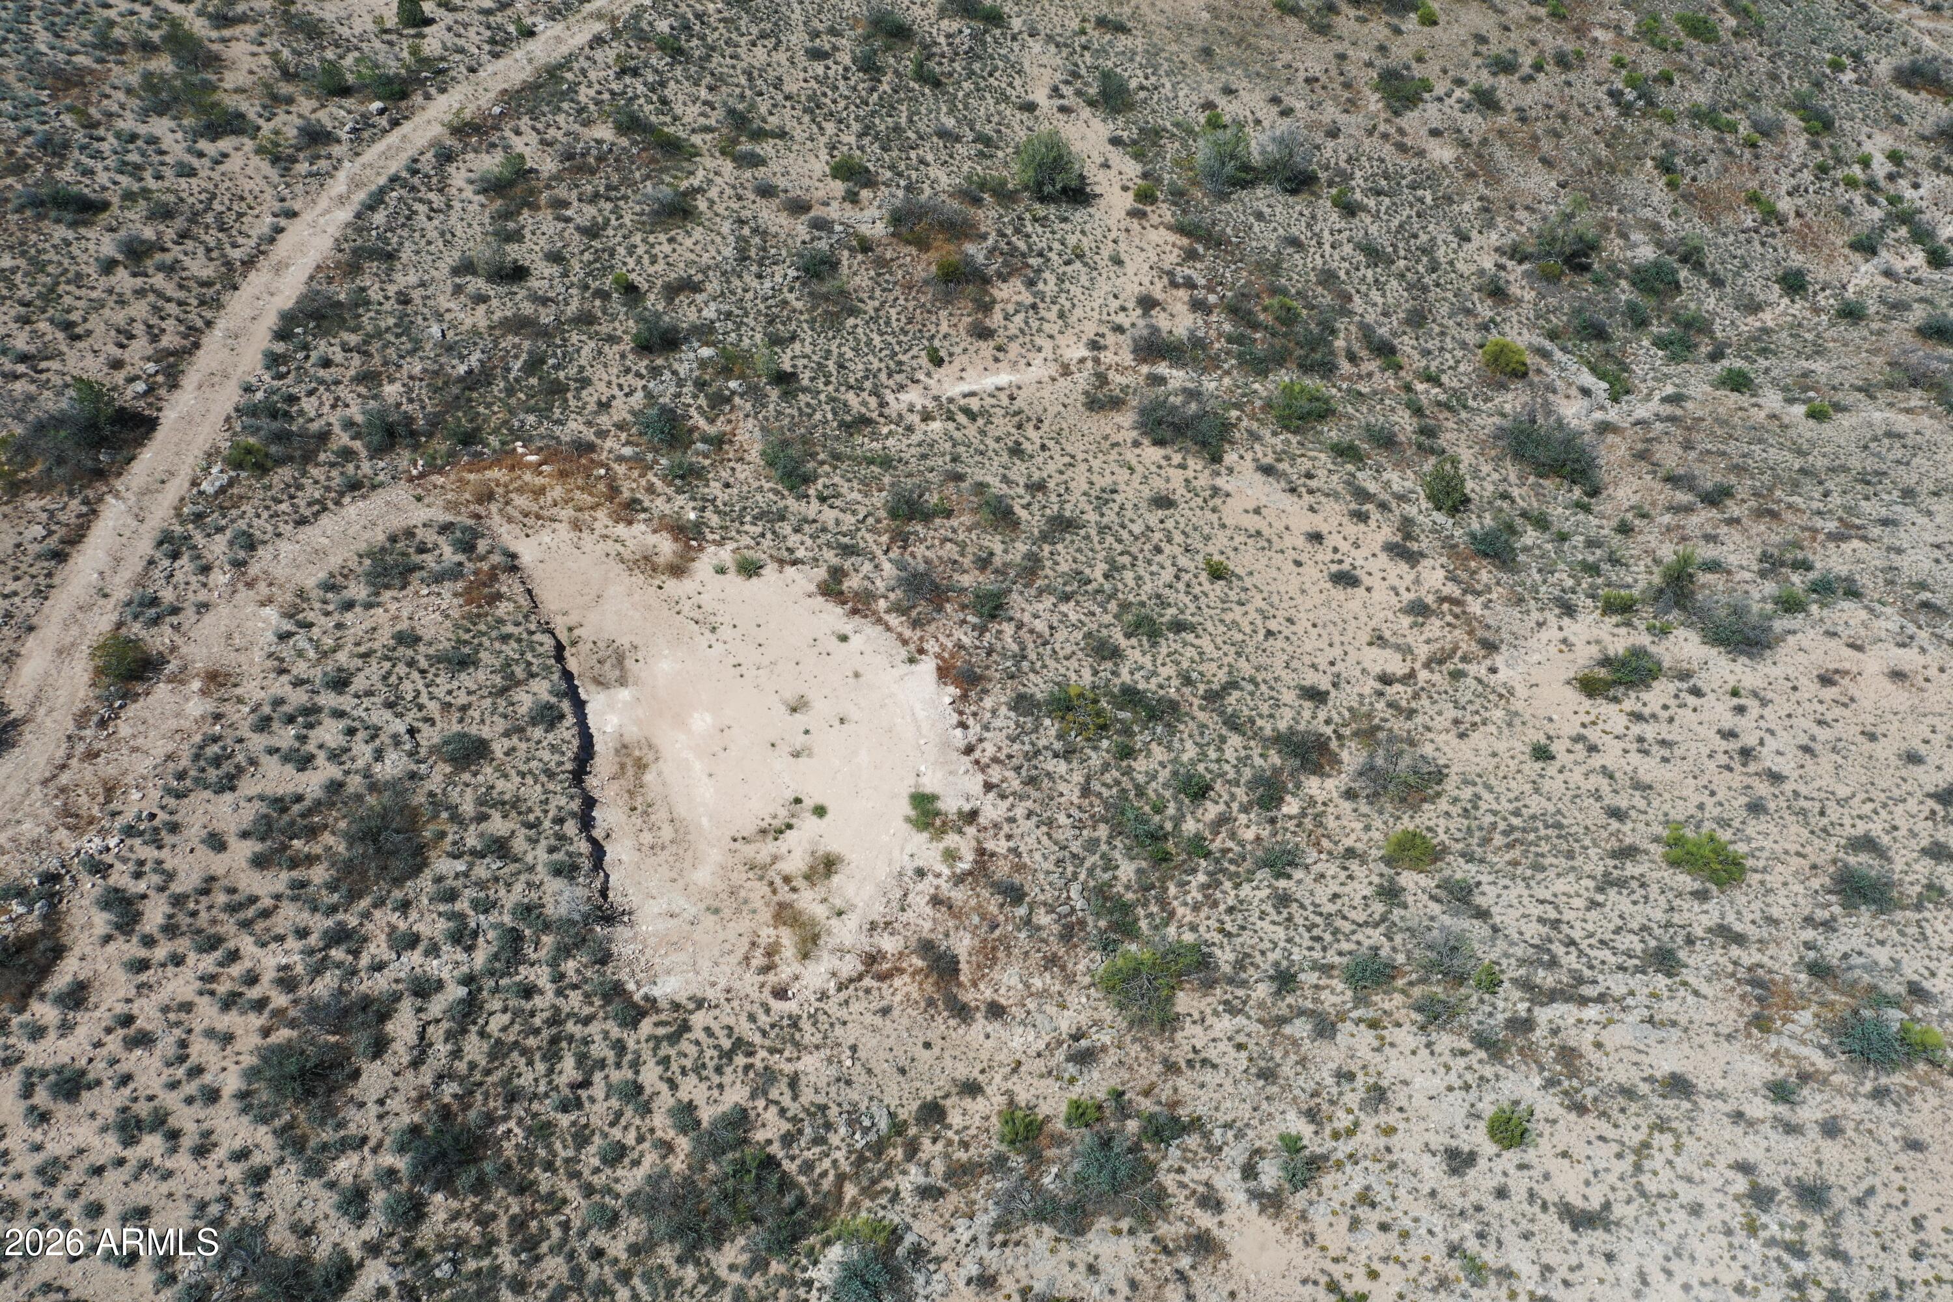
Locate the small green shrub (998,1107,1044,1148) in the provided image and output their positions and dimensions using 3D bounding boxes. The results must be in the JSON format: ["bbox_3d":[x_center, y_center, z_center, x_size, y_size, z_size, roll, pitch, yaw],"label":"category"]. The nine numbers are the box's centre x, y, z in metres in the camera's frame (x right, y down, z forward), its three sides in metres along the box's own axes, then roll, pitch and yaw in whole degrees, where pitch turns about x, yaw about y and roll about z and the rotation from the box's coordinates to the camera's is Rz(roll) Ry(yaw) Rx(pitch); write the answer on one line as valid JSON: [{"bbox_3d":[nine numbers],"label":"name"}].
[{"bbox_3d":[1.209,13.010,41.496,1.180,0.890,1.130,0,46,0],"label":"small green shrub"}]

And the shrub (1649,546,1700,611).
[{"bbox_3d":[26.790,-2.810,58.240,1.840,2.170,1.740,24,50,22],"label":"shrub"}]

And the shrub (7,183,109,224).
[{"bbox_3d":[-47.714,-23.291,78.968,5.235,2.356,3.665,-24,48,-23],"label":"shrub"}]

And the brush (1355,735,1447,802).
[{"bbox_3d":[15.790,4.400,56.860,3.320,1.990,2.700,19,51,16],"label":"brush"}]

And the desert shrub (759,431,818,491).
[{"bbox_3d":[-8.420,-8.490,67.840,2.400,2.000,2.500,-7,49,-6],"label":"desert shrub"}]

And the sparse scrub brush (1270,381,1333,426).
[{"bbox_3d":[13.547,-10.228,63.021,2.670,1.650,2.430,0,46,0],"label":"sparse scrub brush"}]

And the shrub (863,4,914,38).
[{"bbox_3d":[-5.550,-39.810,96.030,3.180,1.910,2.970,-3,49,-2],"label":"shrub"}]

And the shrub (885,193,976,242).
[{"bbox_3d":[-2.190,-20.744,72.685,4.220,2.110,2.960,0,46,0],"label":"shrub"}]

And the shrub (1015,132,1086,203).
[{"bbox_3d":[4.090,-26.560,83.120,3.750,3.500,3.700,2,49,2],"label":"shrub"}]

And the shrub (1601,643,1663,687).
[{"bbox_3d":[23.990,0.530,55.620,2.140,1.230,2.030,24,50,22],"label":"shrub"}]

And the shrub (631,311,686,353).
[{"bbox_3d":[-14.720,-14.760,70.270,2.510,1.760,2.390,-10,46,-10],"label":"shrub"}]

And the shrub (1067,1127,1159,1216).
[{"bbox_3d":[4.210,15.900,46.270,2.600,1.950,2.600,0,49,0],"label":"shrub"}]

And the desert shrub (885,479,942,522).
[{"bbox_3d":[-2.585,-6.034,61.273,2.277,1.251,1.936,-2,43,-2],"label":"desert shrub"}]

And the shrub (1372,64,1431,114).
[{"bbox_3d":[24.280,-32.090,86.650,3.330,2.690,3.160,12,47,11],"label":"shrub"}]

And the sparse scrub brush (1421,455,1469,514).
[{"bbox_3d":[18.891,-6.710,61.258,1.908,2.259,1.812,15,45,15],"label":"sparse scrub brush"}]

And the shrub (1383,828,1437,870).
[{"bbox_3d":[15.710,7.160,54.980,1.930,1.160,1.590,21,52,17],"label":"shrub"}]

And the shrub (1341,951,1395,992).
[{"bbox_3d":[12.030,9.830,46.700,1.570,0.900,1.380,18,48,17],"label":"shrub"}]

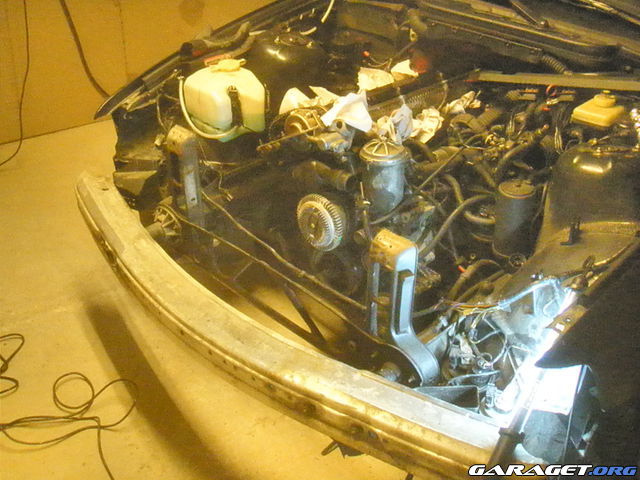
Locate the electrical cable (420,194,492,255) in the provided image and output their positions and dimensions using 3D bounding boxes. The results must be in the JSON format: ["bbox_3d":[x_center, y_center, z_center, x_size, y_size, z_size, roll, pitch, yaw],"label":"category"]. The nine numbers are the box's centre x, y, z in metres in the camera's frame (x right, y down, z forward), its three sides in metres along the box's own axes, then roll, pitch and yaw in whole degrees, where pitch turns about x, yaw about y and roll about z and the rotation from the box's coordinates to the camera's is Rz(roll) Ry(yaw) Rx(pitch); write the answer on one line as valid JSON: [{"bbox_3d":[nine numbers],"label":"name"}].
[{"bbox_3d":[0.373,-0.042,1.920,0.100,0.120,0.200,29,47,34],"label":"electrical cable"}]

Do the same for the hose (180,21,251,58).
[{"bbox_3d":[-0.354,-0.679,2.380,0.080,0.085,0.270,29,47,34],"label":"hose"}]

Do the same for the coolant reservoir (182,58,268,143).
[{"bbox_3d":[-0.308,-0.451,2.270,0.220,0.200,0.170,29,47,34],"label":"coolant reservoir"}]

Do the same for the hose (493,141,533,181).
[{"bbox_3d":[0.562,-0.232,2.050,0.060,0.070,0.140,29,47,34],"label":"hose"}]

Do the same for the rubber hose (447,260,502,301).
[{"bbox_3d":[0.415,0.107,1.900,0.070,0.075,0.180,29,47,34],"label":"rubber hose"}]

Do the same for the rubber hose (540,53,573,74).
[{"bbox_3d":[0.808,-0.600,2.400,0.110,0.055,0.045,29,47,34],"label":"rubber hose"}]

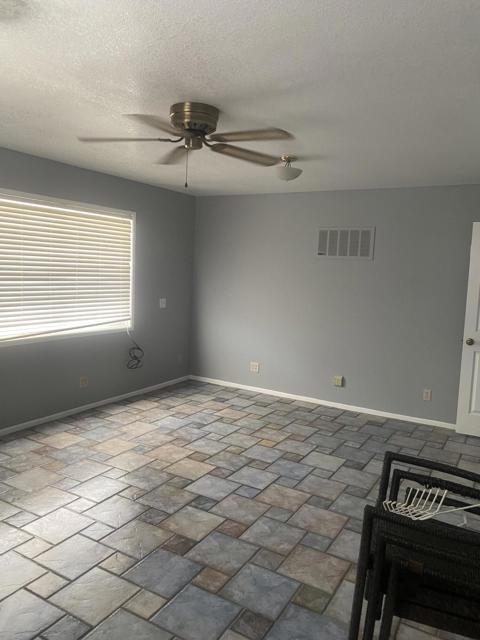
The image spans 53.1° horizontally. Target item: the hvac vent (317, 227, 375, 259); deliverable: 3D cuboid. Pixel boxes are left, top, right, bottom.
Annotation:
[{"bbox_3d":[1.156,-0.847,5.312,0.660,0.356,0.020,6,7,30],"label":"hvac vent"}]

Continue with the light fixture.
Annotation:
[{"bbox_3d":[0.391,-1.199,3.825,0.209,0.189,0.209,3,6,0],"label":"light fixture"}]

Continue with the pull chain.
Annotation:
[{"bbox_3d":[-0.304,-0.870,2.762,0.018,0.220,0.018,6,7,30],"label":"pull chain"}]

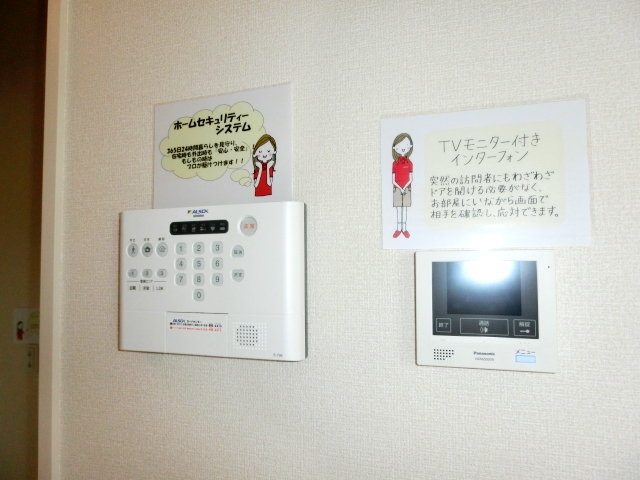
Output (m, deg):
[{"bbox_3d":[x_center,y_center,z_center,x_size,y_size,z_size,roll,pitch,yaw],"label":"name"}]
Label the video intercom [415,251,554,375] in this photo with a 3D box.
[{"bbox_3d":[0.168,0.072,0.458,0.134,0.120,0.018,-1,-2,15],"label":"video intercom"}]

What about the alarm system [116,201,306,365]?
[{"bbox_3d":[-0.132,0.048,0.534,0.236,0.174,0.028,-1,-2,15],"label":"alarm system"}]

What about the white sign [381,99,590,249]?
[{"bbox_3d":[0.170,-0.066,0.470,0.209,0.150,0.004,-1,-2,15],"label":"white sign"}]

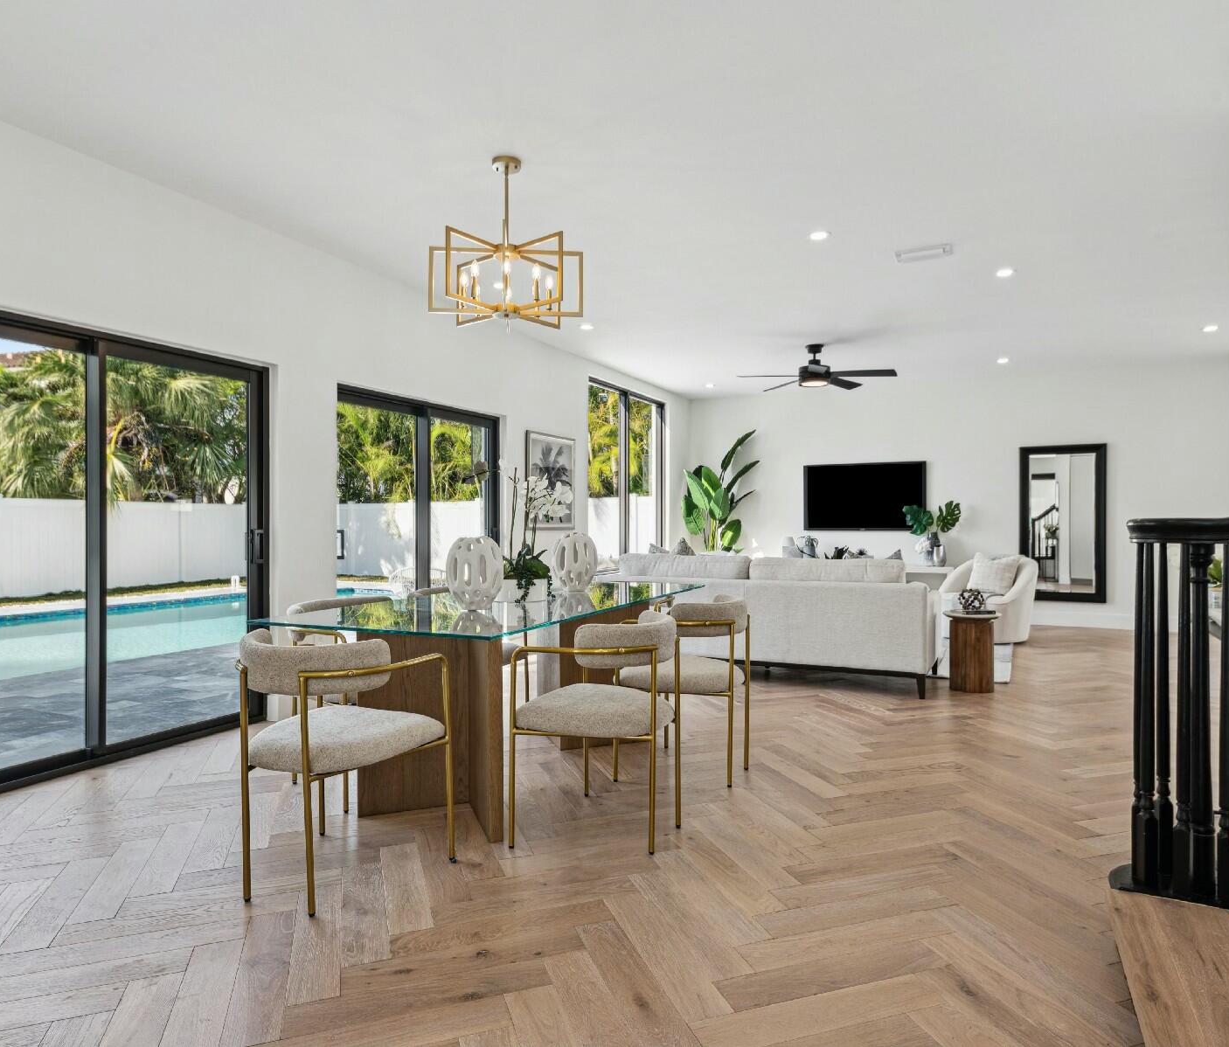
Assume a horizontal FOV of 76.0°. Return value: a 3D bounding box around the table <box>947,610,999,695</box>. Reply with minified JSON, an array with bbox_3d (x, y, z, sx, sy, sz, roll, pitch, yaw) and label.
[{"bbox_3d":[2.489,0.898,5.465,0.367,0.523,0.367,0,0,26],"label":"table"}]

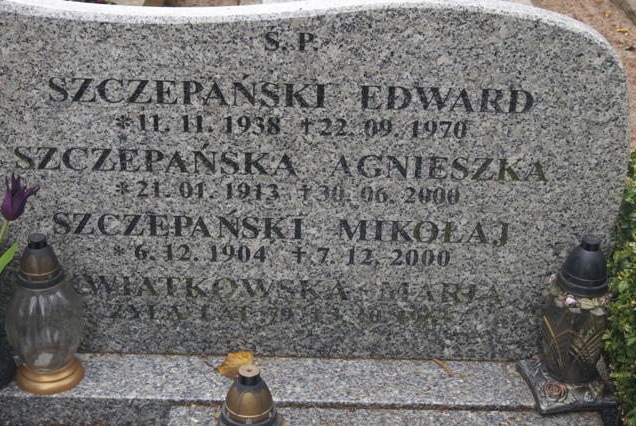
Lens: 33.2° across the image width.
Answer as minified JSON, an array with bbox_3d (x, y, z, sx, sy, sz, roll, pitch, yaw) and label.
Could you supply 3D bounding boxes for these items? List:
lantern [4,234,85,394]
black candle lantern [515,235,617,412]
[{"bbox_3d":[-0.462,0.161,1.819,0.136,0.279,0.136,1,29,-1],"label":"lantern"},{"bbox_3d":[0.442,0.172,1.810,0.138,0.300,0.138,-4,29,-9],"label":"black candle lantern"}]

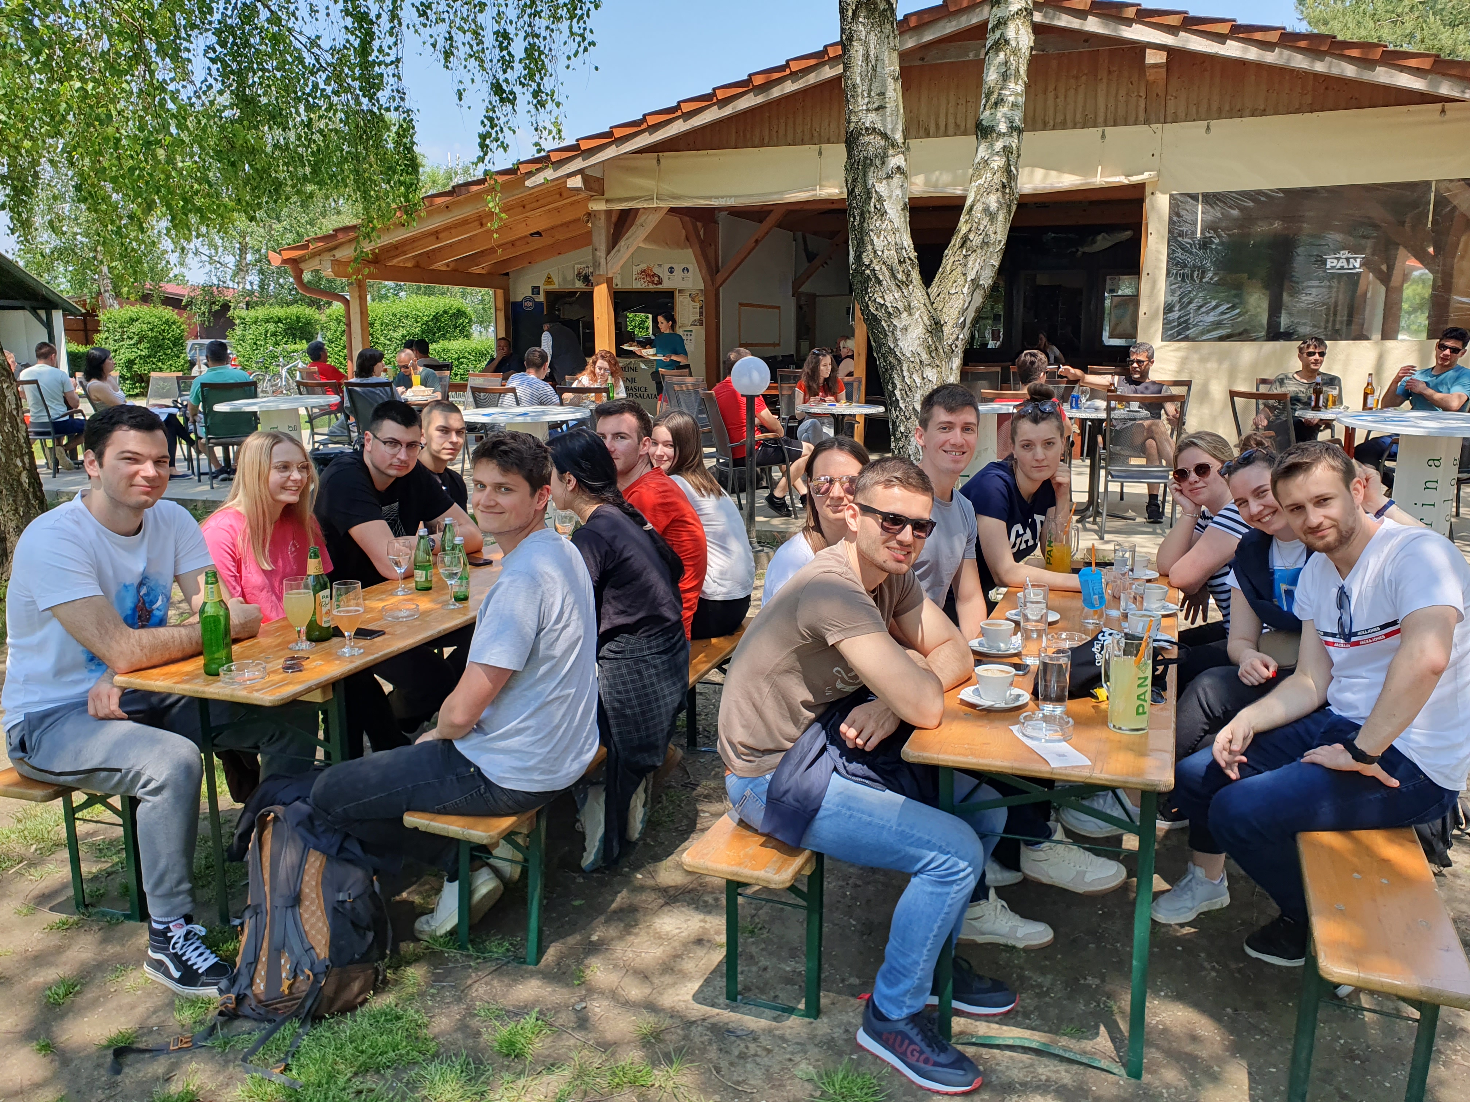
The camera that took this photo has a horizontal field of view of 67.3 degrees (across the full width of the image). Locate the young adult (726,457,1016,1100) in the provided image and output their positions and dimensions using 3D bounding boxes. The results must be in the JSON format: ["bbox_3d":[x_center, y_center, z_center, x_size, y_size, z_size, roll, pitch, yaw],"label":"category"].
[{"bbox_3d":[0.315,0.434,2.571,0.750,1.330,0.520,5,13,25],"label":"young adult"}]

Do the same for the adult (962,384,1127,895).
[{"bbox_3d":[0.795,0.171,3.666,0.760,1.400,0.520,9,15,39],"label":"adult"}]

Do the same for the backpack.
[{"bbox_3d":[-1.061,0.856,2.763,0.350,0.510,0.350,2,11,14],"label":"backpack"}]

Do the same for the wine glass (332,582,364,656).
[{"bbox_3d":[-1.067,0.185,3.022,0.084,0.188,0.084,-1,11,0],"label":"wine glass"}]

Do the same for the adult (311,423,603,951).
[{"bbox_3d":[-0.712,0.383,2.897,0.780,1.385,0.540,3,12,19],"label":"adult"}]

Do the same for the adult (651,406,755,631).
[{"bbox_3d":[-0.216,0.129,4.220,0.660,1.333,0.450,5,12,27],"label":"adult"}]

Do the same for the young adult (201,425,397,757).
[{"bbox_3d":[-1.405,0.277,3.454,0.720,1.300,0.480,6,13,29],"label":"young adult"}]

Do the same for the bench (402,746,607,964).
[{"bbox_3d":[-0.292,0.659,3.638,0.256,0.465,2.200,4,12,20],"label":"bench"}]

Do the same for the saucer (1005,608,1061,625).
[{"bbox_3d":[0.868,0.192,3.210,0.157,0.022,0.157,0,10,0],"label":"saucer"}]

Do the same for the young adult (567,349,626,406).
[{"bbox_3d":[-1.137,-1.039,9.150,0.520,1.230,0.720,2,11,11],"label":"young adult"}]

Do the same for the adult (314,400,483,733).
[{"bbox_3d":[-1.219,0.121,4.217,0.720,1.400,0.600,7,14,35],"label":"adult"}]

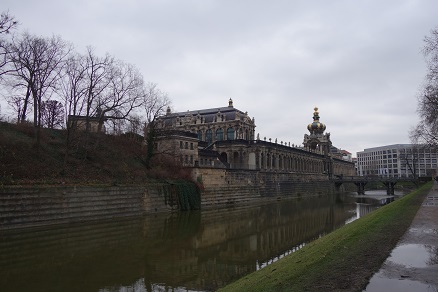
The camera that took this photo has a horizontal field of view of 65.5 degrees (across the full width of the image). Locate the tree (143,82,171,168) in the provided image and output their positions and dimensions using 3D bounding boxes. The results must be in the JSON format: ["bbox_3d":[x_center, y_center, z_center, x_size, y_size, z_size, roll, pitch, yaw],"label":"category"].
[{"bbox_3d":[-10.146,-3.328,55.290,4.227,13.751,4.227,1,-5,-10],"label":"tree"}]

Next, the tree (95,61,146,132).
[{"bbox_3d":[-16.551,-8.317,57.230,7.501,11.916,7.501,2,-6,-16],"label":"tree"}]

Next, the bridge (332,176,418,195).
[{"bbox_3d":[45.242,11.547,98.849,23.368,5.200,4.800,-3,-6,31],"label":"bridge"}]

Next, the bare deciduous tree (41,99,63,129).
[{"bbox_3d":[-31.296,-5.921,64.020,4.195,5.925,4.195,3,-6,-26],"label":"bare deciduous tree"}]

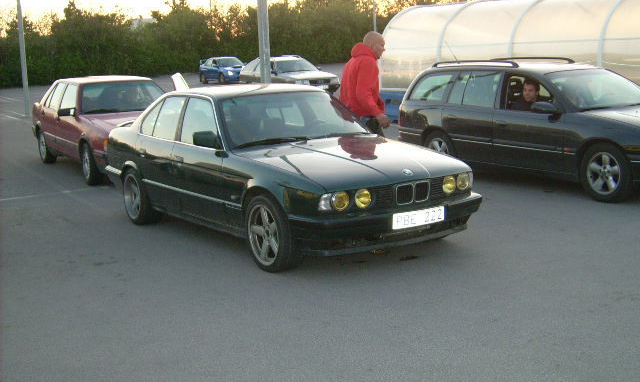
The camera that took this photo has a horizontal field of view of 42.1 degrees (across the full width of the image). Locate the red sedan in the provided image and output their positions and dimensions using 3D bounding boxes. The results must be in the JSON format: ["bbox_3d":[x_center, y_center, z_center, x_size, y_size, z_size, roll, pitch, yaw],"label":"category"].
[{"bbox_3d":[-3.253,-1.052,12.987,1.765,1.420,4.750,-8,11,-30],"label":"red sedan"}]

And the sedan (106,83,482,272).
[{"bbox_3d":[-0.603,-0.319,8.168,1.750,1.400,4.720,-9,11,-34],"label":"sedan"}]

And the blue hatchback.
[{"bbox_3d":[-5.314,-6.716,46.474,1.740,1.430,4.410,-8,11,-32],"label":"blue hatchback"}]

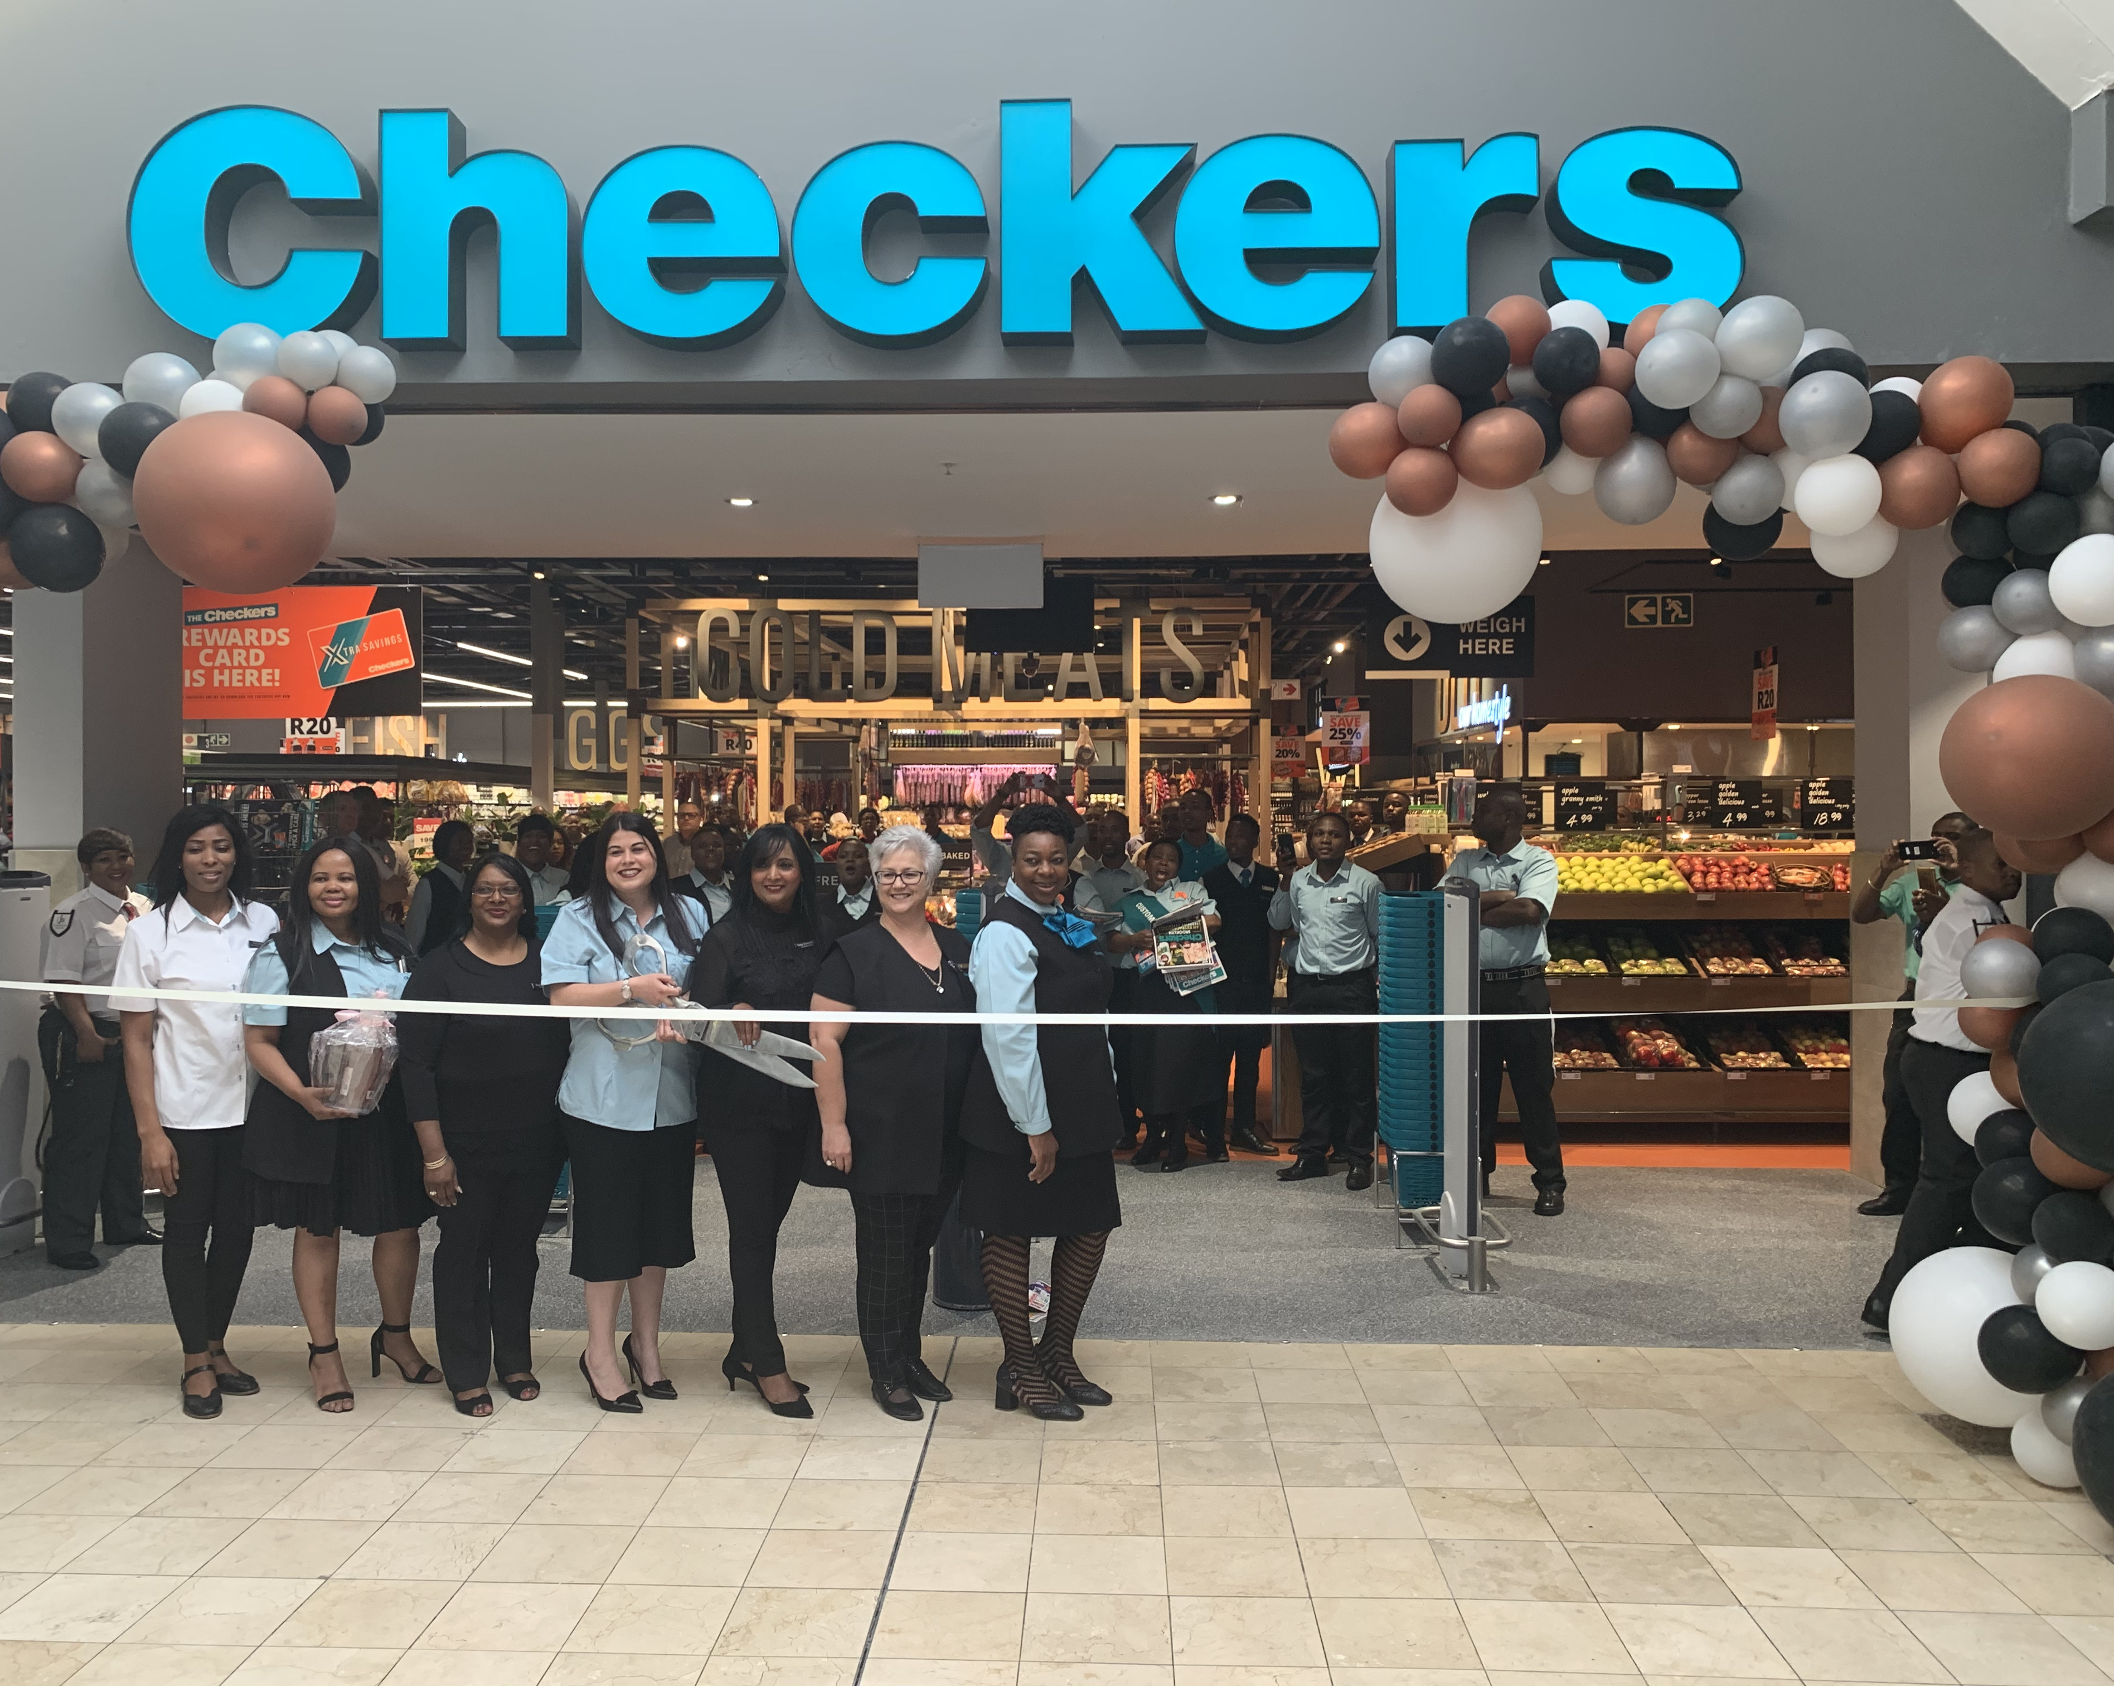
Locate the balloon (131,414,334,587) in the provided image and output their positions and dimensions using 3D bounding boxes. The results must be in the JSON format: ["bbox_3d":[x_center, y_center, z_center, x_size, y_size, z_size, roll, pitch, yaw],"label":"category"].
[{"bbox_3d":[-2.152,-0.894,4.420,0.478,0.476,0.478,0,1,2],"label":"balloon"}]

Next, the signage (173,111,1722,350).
[{"bbox_3d":[-0.388,-1.800,4.936,4.680,0.675,0.130,0,1,2],"label":"signage"}]

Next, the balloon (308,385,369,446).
[{"bbox_3d":[-1.948,-1.160,4.580,0.155,0.160,0.155,0,1,2],"label":"balloon"}]

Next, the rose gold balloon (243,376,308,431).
[{"bbox_3d":[-2.175,-1.212,4.700,0.170,0.175,0.170,0,1,2],"label":"rose gold balloon"}]

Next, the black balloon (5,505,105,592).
[{"bbox_3d":[-2.595,-0.765,4.380,0.226,0.230,0.226,0,1,2],"label":"black balloon"}]

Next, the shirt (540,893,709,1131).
[{"bbox_3d":[-1.220,0.475,4.760,0.470,0.670,0.310,0,1,-34],"label":"shirt"}]

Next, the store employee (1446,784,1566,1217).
[{"bbox_3d":[1.896,0.676,7.220,0.550,1.760,0.400,1,1,27],"label":"store employee"}]

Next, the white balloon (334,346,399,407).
[{"bbox_3d":[-1.880,-1.273,4.600,0.157,0.160,0.157,0,1,2],"label":"white balloon"}]

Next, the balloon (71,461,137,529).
[{"bbox_3d":[-2.505,-0.934,4.480,0.205,0.200,0.205,0,1,2],"label":"balloon"}]

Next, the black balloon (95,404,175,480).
[{"bbox_3d":[-2.546,-1.112,4.680,0.205,0.215,0.205,0,1,2],"label":"black balloon"}]

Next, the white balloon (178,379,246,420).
[{"bbox_3d":[-2.374,-1.213,4.750,0.175,0.180,0.175,0,1,2],"label":"white balloon"}]

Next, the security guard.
[{"bbox_3d":[-3.579,0.746,6.330,0.360,1.600,0.480,0,1,24],"label":"security guard"}]

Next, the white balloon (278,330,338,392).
[{"bbox_3d":[-2.091,-1.348,4.720,0.162,0.168,0.162,0,1,2],"label":"white balloon"}]

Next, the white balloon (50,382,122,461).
[{"bbox_3d":[-2.703,-1.178,4.720,0.198,0.210,0.198,0,1,2],"label":"white balloon"}]

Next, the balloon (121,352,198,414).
[{"bbox_3d":[-2.533,-1.288,4.780,0.200,0.200,0.200,0,1,2],"label":"balloon"}]

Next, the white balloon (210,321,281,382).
[{"bbox_3d":[-2.201,-1.328,4.600,0.178,0.178,0.178,0,1,2],"label":"white balloon"}]

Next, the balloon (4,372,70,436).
[{"bbox_3d":[-2.856,-1.233,4.750,0.187,0.190,0.187,0,1,2],"label":"balloon"}]

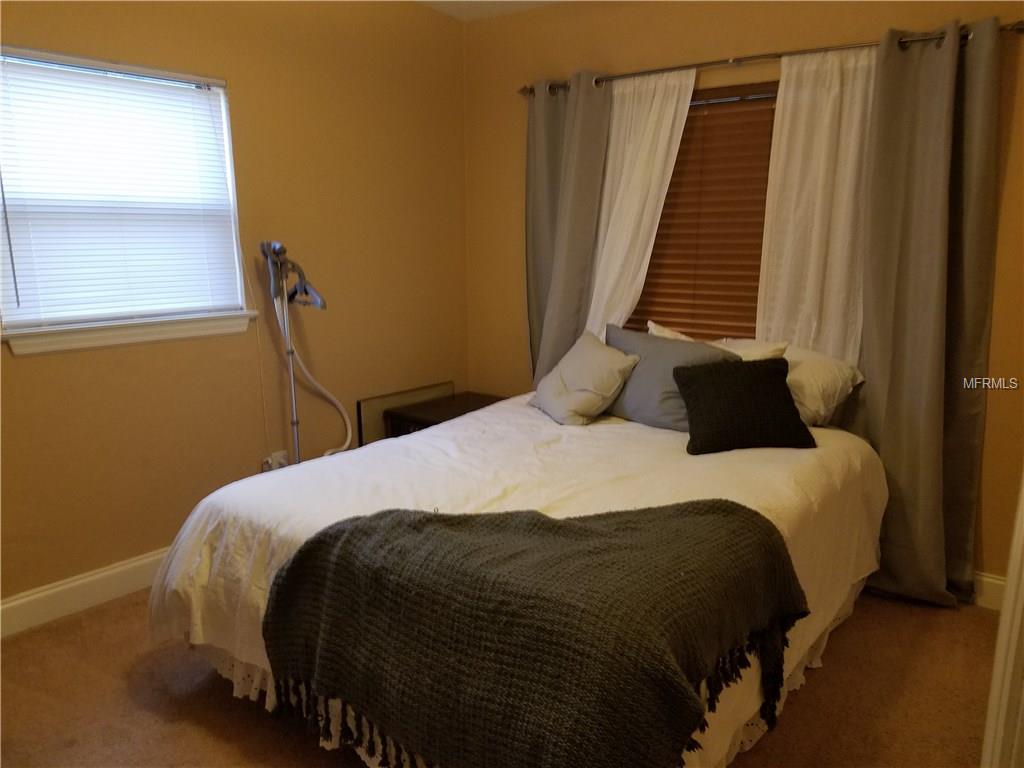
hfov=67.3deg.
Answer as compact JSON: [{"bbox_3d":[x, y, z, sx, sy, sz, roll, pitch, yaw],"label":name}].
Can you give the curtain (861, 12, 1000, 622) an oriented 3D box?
[{"bbox_3d":[1.521,-0.206,2.794,0.481,2.080,0.126,9,14,38],"label":"curtain"}]

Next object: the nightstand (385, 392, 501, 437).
[{"bbox_3d":[-0.244,0.370,3.928,0.510,0.510,0.610,9,14,38],"label":"nightstand"}]

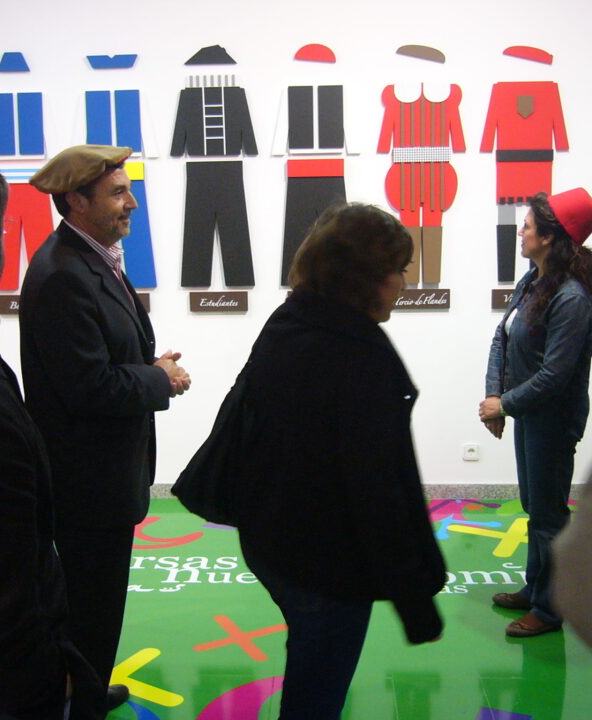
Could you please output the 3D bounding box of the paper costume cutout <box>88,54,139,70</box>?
[{"bbox_3d":[-0.920,-1.491,4.860,0.260,0.070,0.020,0,9,3],"label":"paper costume cutout"}]

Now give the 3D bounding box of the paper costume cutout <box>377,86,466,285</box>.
[{"bbox_3d":[0.649,-0.900,5.001,0.456,1.055,0.030,0,9,3],"label":"paper costume cutout"}]

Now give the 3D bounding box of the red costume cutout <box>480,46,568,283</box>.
[{"bbox_3d":[1.172,-0.906,4.975,0.449,1.019,0.030,0,9,3],"label":"red costume cutout"}]

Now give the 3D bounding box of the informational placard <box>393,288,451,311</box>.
[{"bbox_3d":[0.645,-0.313,4.984,0.292,0.104,0.020,0,9,3],"label":"informational placard"}]

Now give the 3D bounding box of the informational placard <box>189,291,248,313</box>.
[{"bbox_3d":[-0.401,-0.304,5.034,0.305,0.105,0.020,0,9,3],"label":"informational placard"}]

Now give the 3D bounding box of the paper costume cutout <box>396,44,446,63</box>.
[{"bbox_3d":[0.632,-1.543,4.902,0.249,0.088,0.020,0,9,3],"label":"paper costume cutout"}]

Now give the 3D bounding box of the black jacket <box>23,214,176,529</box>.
[{"bbox_3d":[-0.600,0.050,2.940,0.440,0.950,0.530,1,9,8],"label":"black jacket"}]

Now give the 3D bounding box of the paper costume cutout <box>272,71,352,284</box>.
[{"bbox_3d":[0.099,-0.896,4.912,0.434,1.039,0.020,0,9,3],"label":"paper costume cutout"}]

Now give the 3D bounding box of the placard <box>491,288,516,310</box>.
[{"bbox_3d":[1.180,-0.315,5.076,0.304,0.112,0.020,0,9,3],"label":"placard"}]

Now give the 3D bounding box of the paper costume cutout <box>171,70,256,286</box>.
[{"bbox_3d":[-0.425,-0.926,5.047,0.457,1.099,0.030,0,9,3],"label":"paper costume cutout"}]

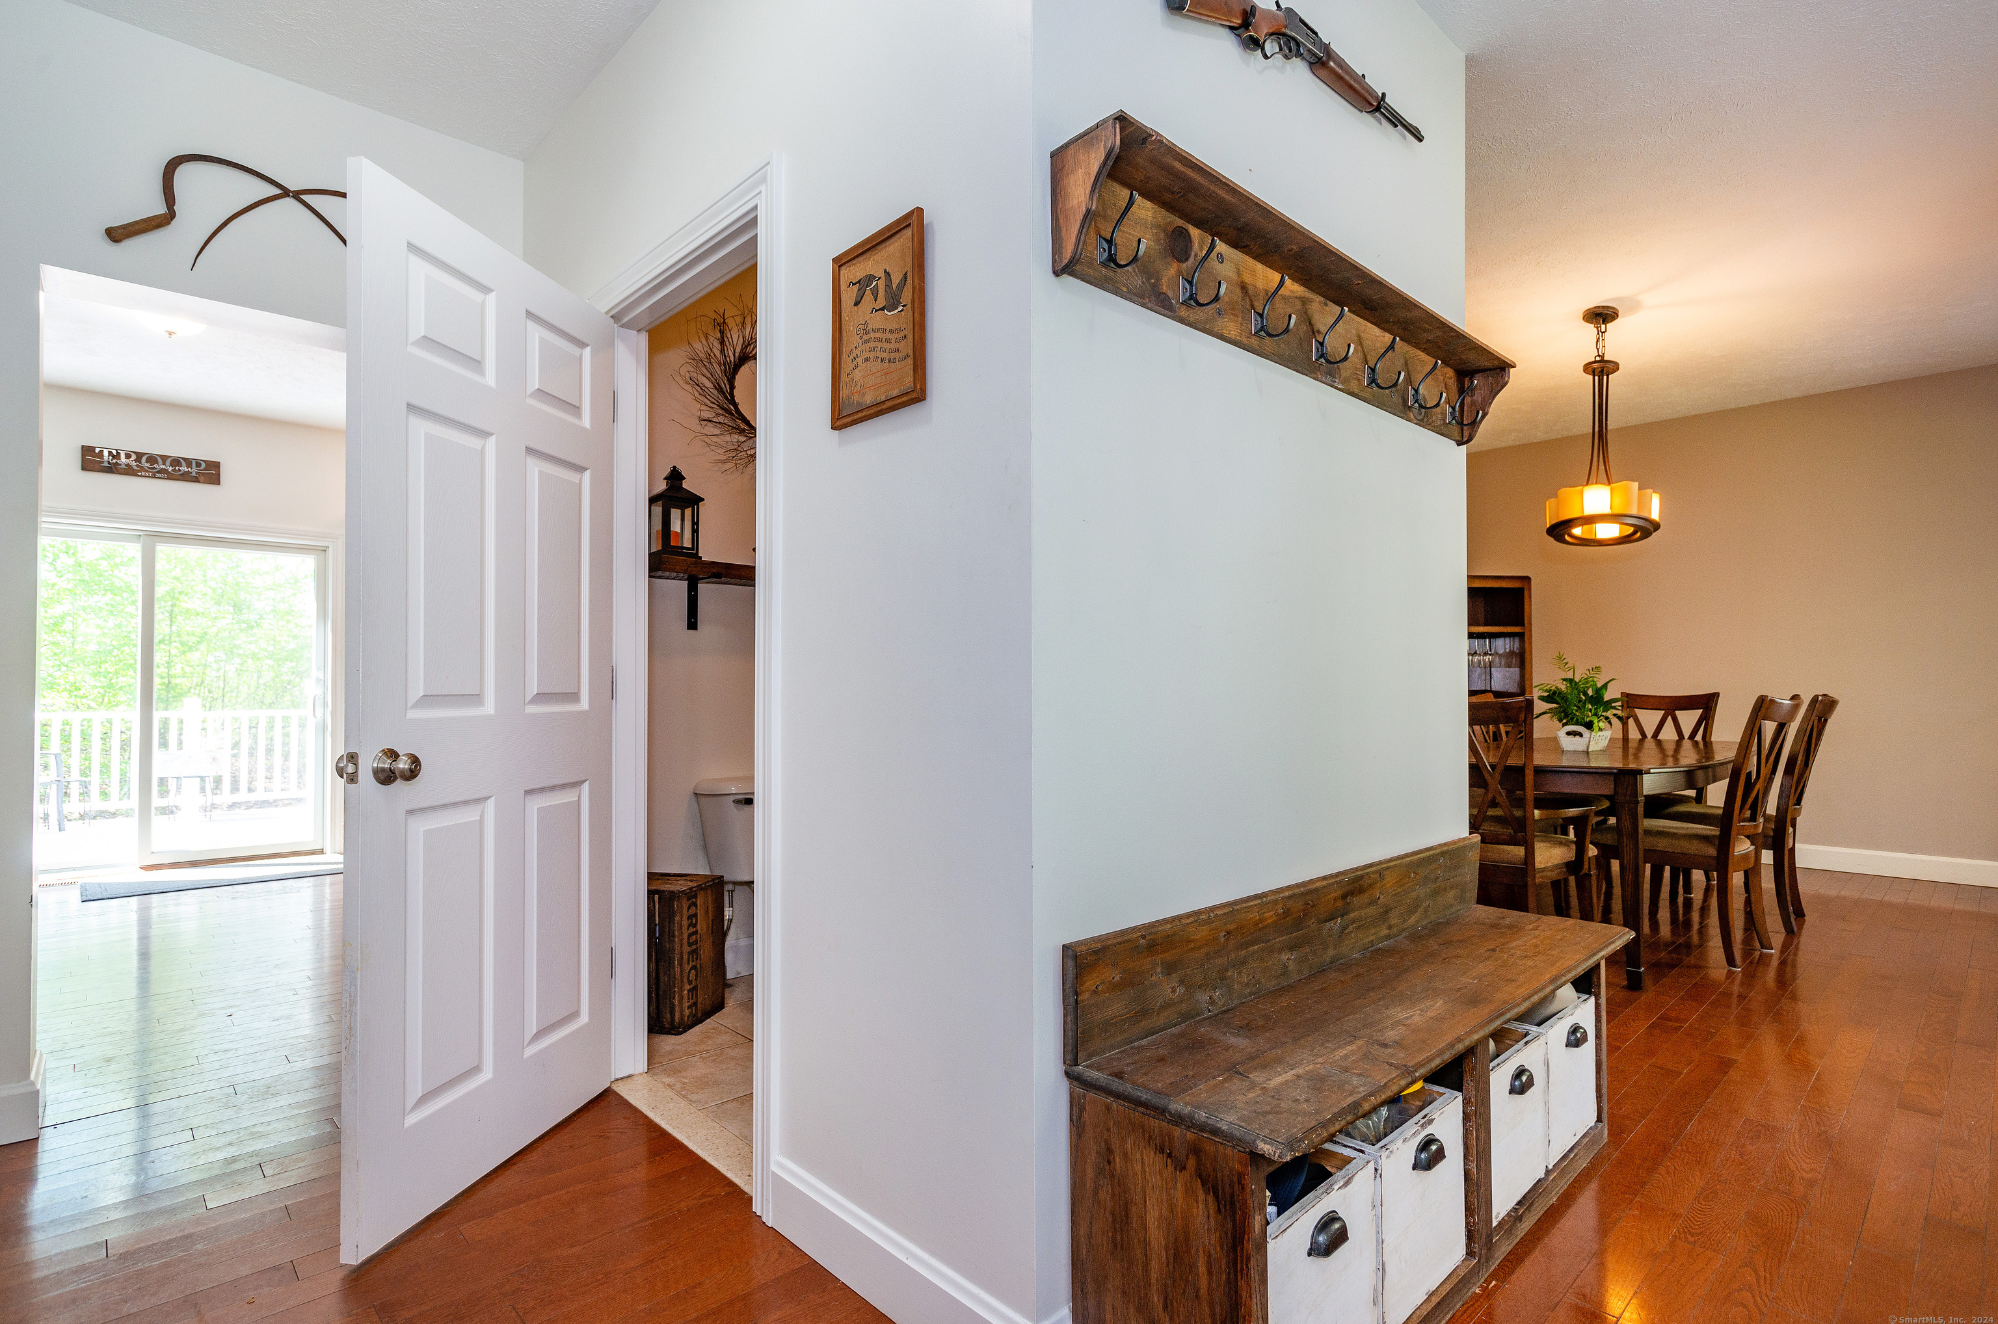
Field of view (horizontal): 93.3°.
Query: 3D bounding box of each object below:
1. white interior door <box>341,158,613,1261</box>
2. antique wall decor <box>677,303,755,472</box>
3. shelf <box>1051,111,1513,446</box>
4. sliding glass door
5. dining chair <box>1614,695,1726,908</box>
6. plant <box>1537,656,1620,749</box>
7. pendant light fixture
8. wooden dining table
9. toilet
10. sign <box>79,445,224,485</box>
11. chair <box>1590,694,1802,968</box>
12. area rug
[{"bbox_3d":[-1.115,0.086,2.117,0.040,2.035,0.775,-1,-1,11],"label":"white interior door"},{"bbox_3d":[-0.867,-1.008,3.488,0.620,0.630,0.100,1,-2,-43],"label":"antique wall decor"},{"bbox_3d":[0.688,-0.666,1.897,1.550,0.183,0.143,1,-2,-43],"label":"shelf"},{"bbox_3d":[-4.980,0.232,5.512,1.800,2.020,0.110,1,-2,-43],"label":"sliding glass door"},{"bbox_3d":[3.552,0.678,5.090,0.610,1.020,0.480,1,-2,-43],"label":"dining chair"},{"bbox_3d":[2.617,0.189,4.221,0.330,0.410,0.320,1,-2,-43],"label":"plant"},{"bbox_3d":[2.686,-1.052,4.201,0.430,0.990,0.430,1,-2,-43],"label":"pendant light fixture"},{"bbox_3d":[2.616,0.773,4.181,2.100,0.760,1.060,1,-2,-43],"label":"wooden dining table"},{"bbox_3d":[-0.679,0.768,3.208,0.460,0.750,0.700,1,-2,-43],"label":"toilet"},{"bbox_3d":[-4.804,-1.114,5.362,0.590,0.140,0.025,1,-2,-43],"label":"sign"},{"bbox_3d":[2.819,0.649,3.824,0.480,1.020,0.600,1,-2,-39],"label":"chair"},{"bbox_3d":[-4.347,1.220,5.389,1.280,0.012,0.600,1,-2,-43],"label":"area rug"}]

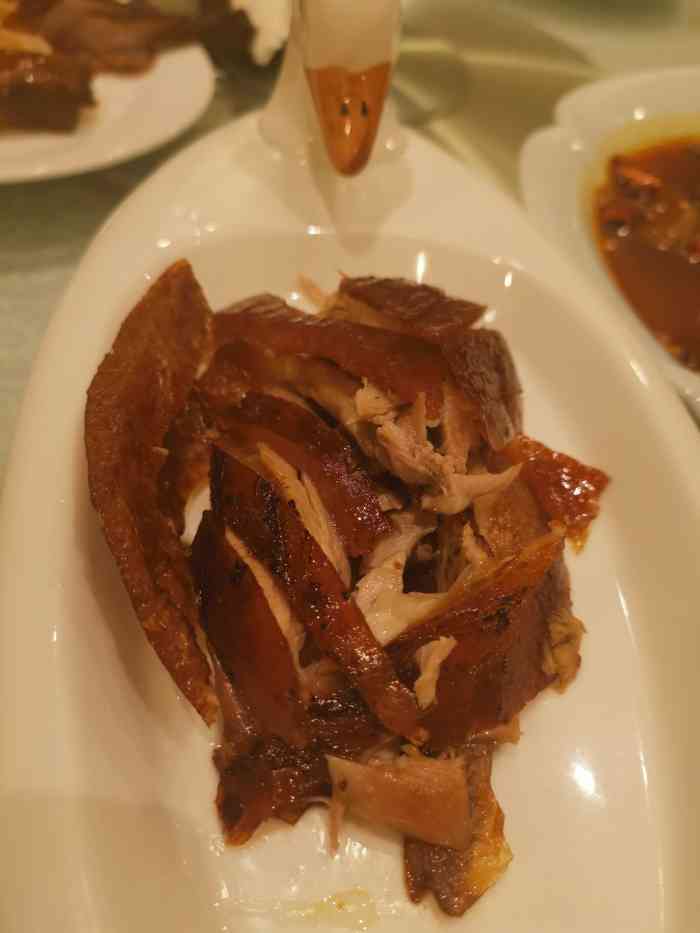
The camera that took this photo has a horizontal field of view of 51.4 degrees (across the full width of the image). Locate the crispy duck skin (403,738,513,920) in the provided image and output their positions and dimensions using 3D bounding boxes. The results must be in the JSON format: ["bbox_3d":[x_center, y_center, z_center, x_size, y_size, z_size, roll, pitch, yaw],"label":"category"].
[{"bbox_3d":[0.032,0.104,0.212,0.032,0.012,0.049,0,55,0],"label":"crispy duck skin"}]

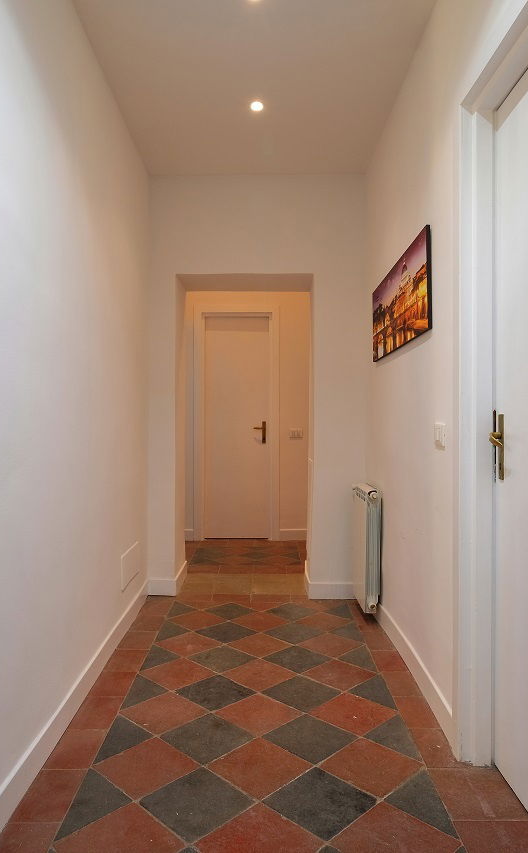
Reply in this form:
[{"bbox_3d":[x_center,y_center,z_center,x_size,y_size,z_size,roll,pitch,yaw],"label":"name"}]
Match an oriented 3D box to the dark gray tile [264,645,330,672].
[{"bbox_3d":[0.161,1.099,2.678,0.243,0.015,0.243,0,0,45],"label":"dark gray tile"}]

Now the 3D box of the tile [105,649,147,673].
[{"bbox_3d":[-0.635,1.093,2.638,0.154,0.015,0.248,0,0,0],"label":"tile"}]

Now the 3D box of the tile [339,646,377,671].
[{"bbox_3d":[0.429,1.095,2.670,0.171,0.015,0.325,0,0,0],"label":"tile"}]

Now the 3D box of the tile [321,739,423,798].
[{"bbox_3d":[0.342,1.096,1.826,0.243,0.015,0.243,0,0,45],"label":"tile"}]

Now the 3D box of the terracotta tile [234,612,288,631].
[{"bbox_3d":[-0.019,1.094,3.174,0.243,0.015,0.243,0,0,45],"label":"terracotta tile"}]

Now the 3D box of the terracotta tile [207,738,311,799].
[{"bbox_3d":[-0.016,1.104,1.838,0.248,0.013,0.248,0,-1,45],"label":"terracotta tile"}]

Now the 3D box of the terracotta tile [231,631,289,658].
[{"bbox_3d":[-0.018,1.107,2.874,0.248,0.015,0.248,0,0,45],"label":"terracotta tile"}]

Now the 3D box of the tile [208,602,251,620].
[{"bbox_3d":[-0.199,1.118,3.405,0.248,0.013,0.248,0,-1,45],"label":"tile"}]

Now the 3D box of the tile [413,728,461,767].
[{"bbox_3d":[0.581,1.102,1.947,0.113,0.015,0.242,0,0,0],"label":"tile"}]

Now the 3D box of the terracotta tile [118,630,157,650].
[{"bbox_3d":[-0.641,1.102,2.910,0.157,0.015,0.246,0,0,0],"label":"terracotta tile"}]

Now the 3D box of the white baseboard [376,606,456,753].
[{"bbox_3d":[0.641,1.035,2.631,0.015,0.110,1.546,0,0,0],"label":"white baseboard"}]

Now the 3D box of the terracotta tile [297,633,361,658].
[{"bbox_3d":[0.340,1.115,2.884,0.248,0.013,0.248,0,-1,45],"label":"terracotta tile"}]

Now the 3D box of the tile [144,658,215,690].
[{"bbox_3d":[-0.377,1.106,2.529,0.248,0.015,0.248,0,0,45],"label":"tile"}]

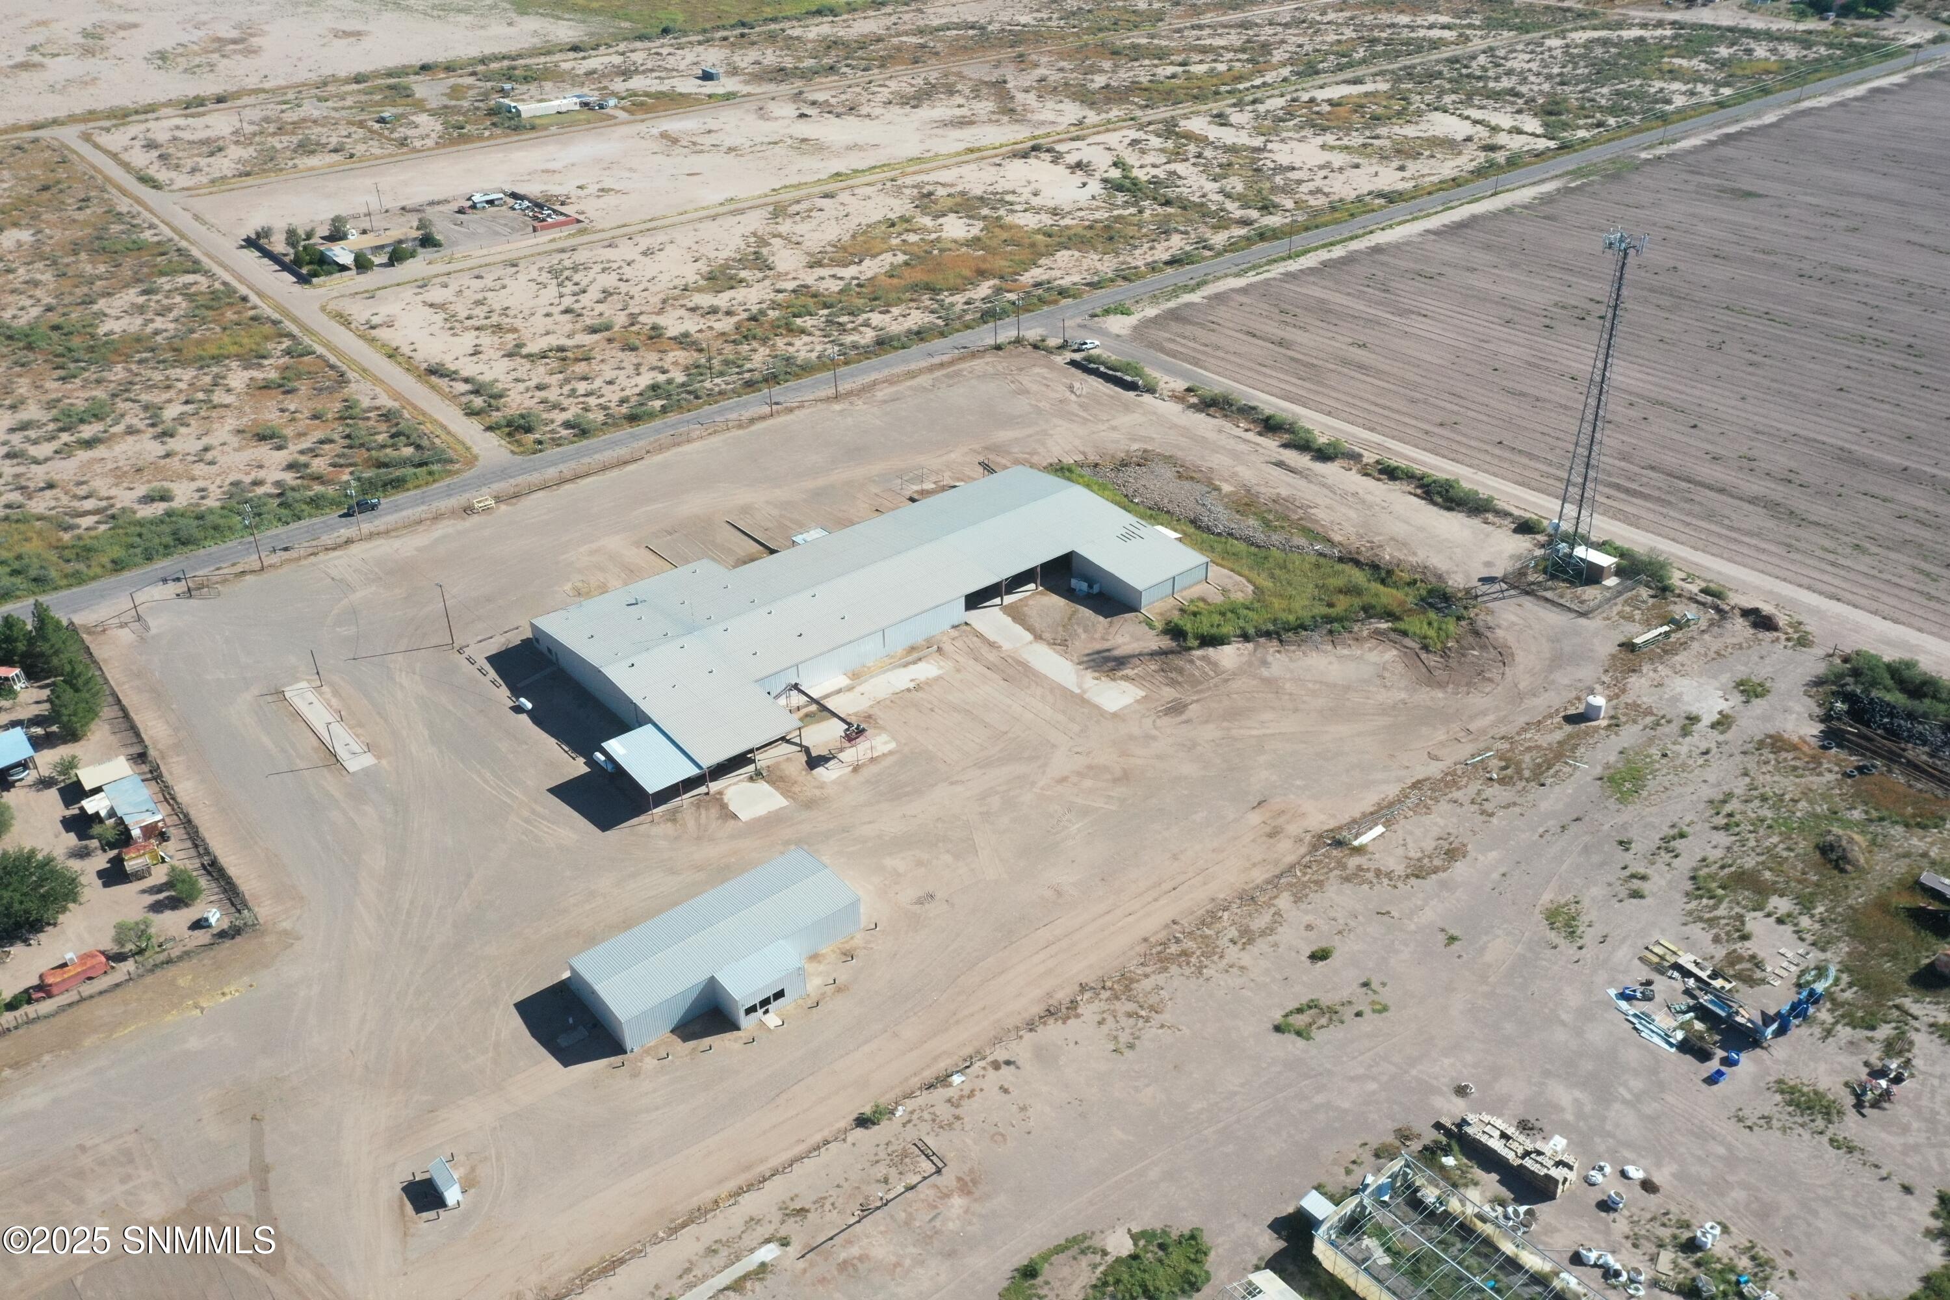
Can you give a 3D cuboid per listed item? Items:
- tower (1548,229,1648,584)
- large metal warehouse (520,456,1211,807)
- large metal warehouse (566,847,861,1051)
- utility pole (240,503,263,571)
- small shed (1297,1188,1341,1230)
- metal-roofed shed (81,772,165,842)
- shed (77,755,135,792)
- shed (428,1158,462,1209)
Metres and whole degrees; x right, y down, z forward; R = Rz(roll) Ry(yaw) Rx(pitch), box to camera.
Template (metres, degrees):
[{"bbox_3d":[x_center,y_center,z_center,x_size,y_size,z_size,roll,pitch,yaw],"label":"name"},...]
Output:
[{"bbox_3d":[96.181,-36.292,234.935,6.600,55.600,6.600,-24,35,-33],"label":"tower"},{"bbox_3d":[-16.924,-7.918,242.985,101.500,6.600,58.300,-24,35,-33],"label":"large metal warehouse"},{"bbox_3d":[-27.201,33.988,169.052,30.500,5.200,17.150,-24,35,-33],"label":"large metal warehouse"},{"bbox_3d":[-126.829,-19.476,266.599,0.900,12.300,2.600,-24,35,-33],"label":"utility pole"},{"bbox_3d":[30.847,50.853,136.902,2.050,2.300,2.600,-24,35,-33],"label":"small shed"},{"bbox_3d":[-112.713,21.583,200.826,7.300,2.700,13.300,-24,35,-33],"label":"metal-roofed shed"},{"bbox_3d":[-119.063,17.919,208.291,5.900,2.400,6.400,-24,35,-33],"label":"shed"},{"bbox_3d":[-50.122,50.547,143.683,1.450,2.350,3.750,-24,35,-33],"label":"shed"}]

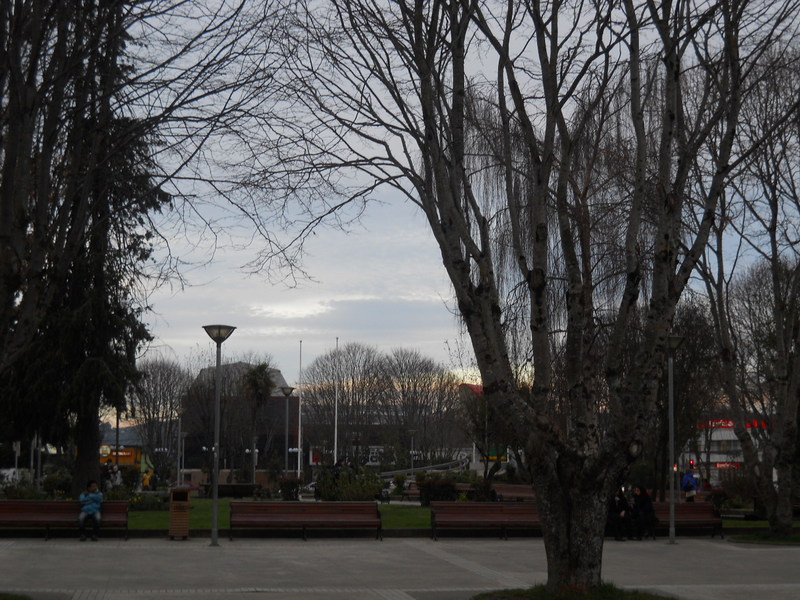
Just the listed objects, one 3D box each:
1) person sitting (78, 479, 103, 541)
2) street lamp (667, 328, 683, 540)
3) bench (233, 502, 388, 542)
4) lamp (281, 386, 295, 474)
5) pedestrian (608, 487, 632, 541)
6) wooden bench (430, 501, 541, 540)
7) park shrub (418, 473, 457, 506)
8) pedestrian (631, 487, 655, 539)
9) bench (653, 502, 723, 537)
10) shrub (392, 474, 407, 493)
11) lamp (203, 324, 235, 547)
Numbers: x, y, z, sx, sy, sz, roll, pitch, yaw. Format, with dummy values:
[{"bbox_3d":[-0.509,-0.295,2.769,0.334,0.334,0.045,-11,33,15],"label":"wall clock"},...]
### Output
[{"bbox_3d":[-6.357,4.344,29.098,0.500,1.220,0.750,1,-7,-5],"label":"person sitting"},{"bbox_3d":[5.705,2.933,29.648,0.640,4.330,0.640,0,-7,0],"label":"street lamp"},{"bbox_3d":[-1.979,4.664,29.788,3.140,0.810,0.660,1,-7,-9],"label":"bench"},{"bbox_3d":[-4.280,5.570,53.751,0.640,4.330,0.640,0,-7,0],"label":"lamp"},{"bbox_3d":[4.728,4.653,30.684,0.500,1.140,0.700,2,-7,-10],"label":"pedestrian"},{"bbox_3d":[2.126,4.580,29.229,2.980,0.780,0.670,1,-7,-8],"label":"wooden bench"},{"bbox_3d":[1.253,6.399,47.642,1.150,1.130,1.080,1,-7,-8],"label":"park shrub"},{"bbox_3d":[5.302,4.695,31.011,0.500,1.140,0.660,-3,-8,30],"label":"pedestrian"},{"bbox_3d":[5.396,4.736,30.326,2.900,0.770,0.670,1,-7,-8],"label":"bench"},{"bbox_3d":[-0.019,8.059,61.618,0.620,0.920,0.620,1,-7,-8],"label":"shrub"},{"bbox_3d":[-3.448,2.540,26.628,0.640,4.150,0.640,1,-7,-8],"label":"lamp"}]

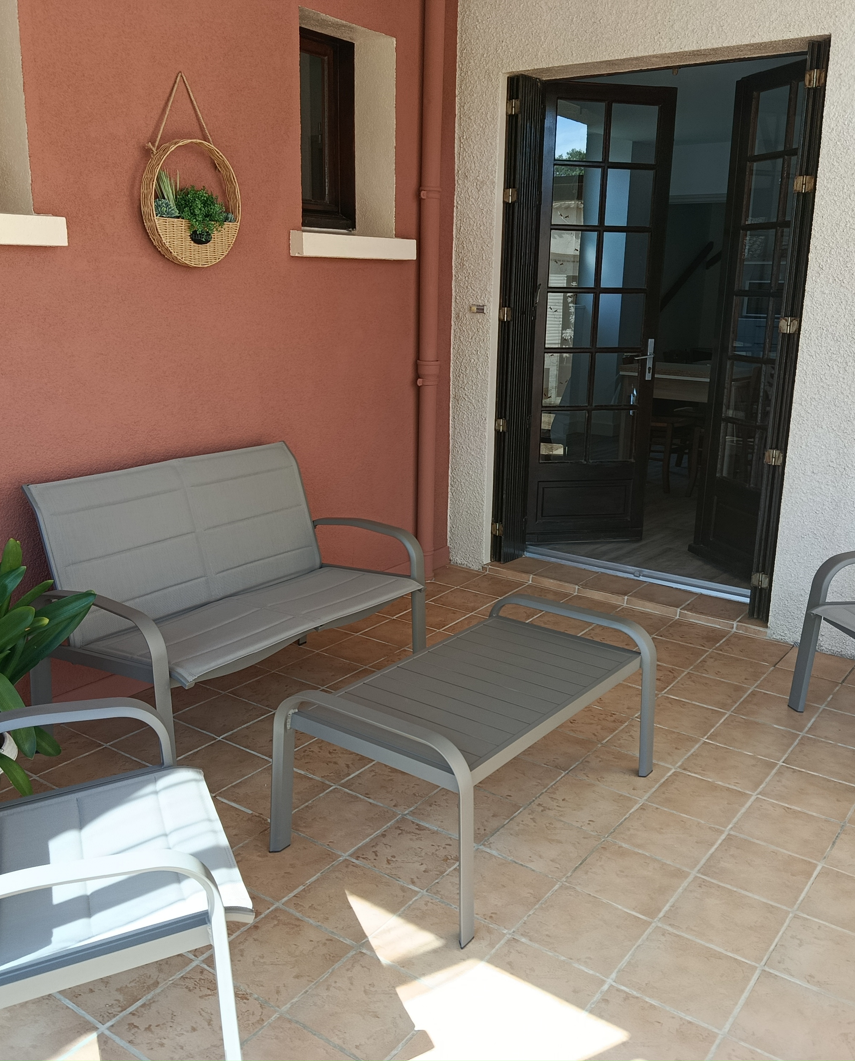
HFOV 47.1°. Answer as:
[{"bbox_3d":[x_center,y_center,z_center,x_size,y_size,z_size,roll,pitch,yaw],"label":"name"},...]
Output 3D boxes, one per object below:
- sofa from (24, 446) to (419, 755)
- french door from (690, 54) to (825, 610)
[{"bbox_3d":[-0.630,0.222,3.265,0.764,0.817,1.205,11,17,34],"label":"sofa"},{"bbox_3d":[1.488,-0.888,4.460,0.060,2.258,0.706,-4,15,-17],"label":"french door"}]

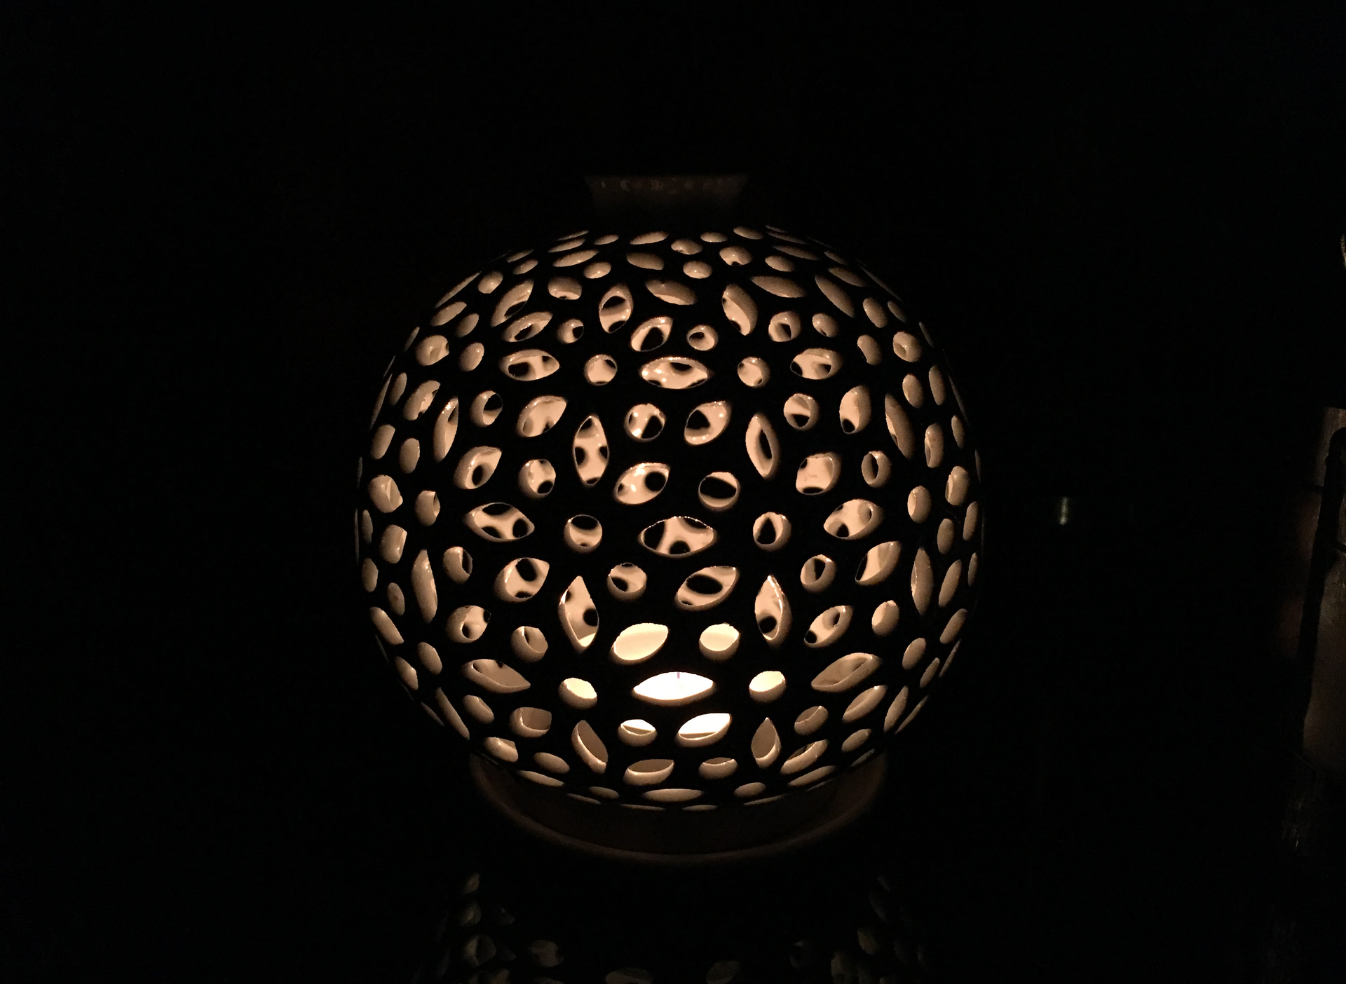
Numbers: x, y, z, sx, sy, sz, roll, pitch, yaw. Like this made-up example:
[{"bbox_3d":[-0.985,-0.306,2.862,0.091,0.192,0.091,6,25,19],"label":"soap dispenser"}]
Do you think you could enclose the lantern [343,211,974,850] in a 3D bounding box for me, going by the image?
[{"bbox_3d":[-0.001,-0.001,0.287,0.157,0.139,0.157,-1,16,0],"label":"lantern"}]

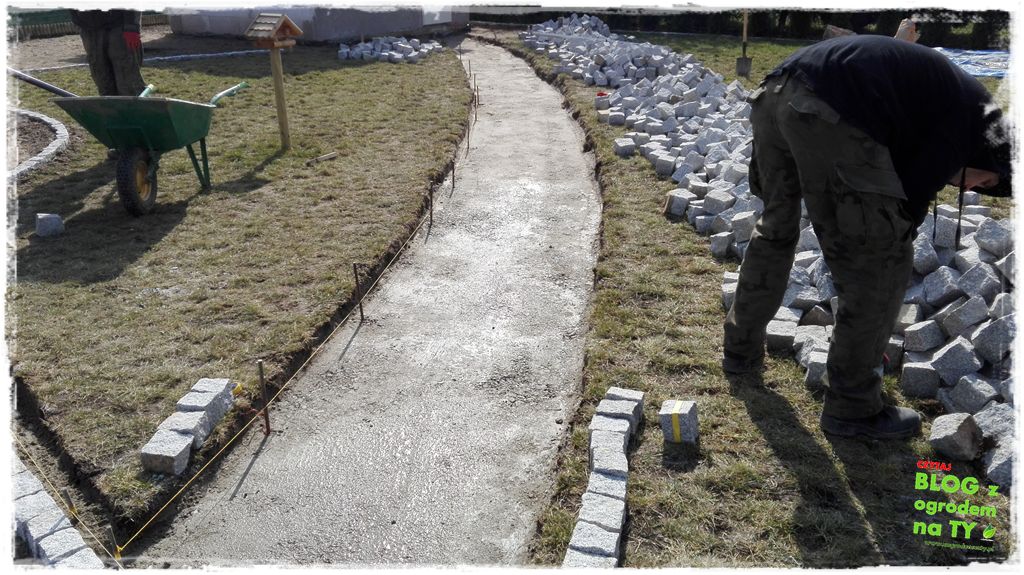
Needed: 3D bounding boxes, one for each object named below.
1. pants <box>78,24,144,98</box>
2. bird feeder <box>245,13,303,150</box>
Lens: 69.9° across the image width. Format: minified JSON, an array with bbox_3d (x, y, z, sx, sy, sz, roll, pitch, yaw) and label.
[{"bbox_3d":[-2.620,-1.366,4.908,0.420,0.970,0.300,-5,25,-10],"label":"pants"},{"bbox_3d":[-1.640,-1.438,5.184,0.270,0.940,0.320,22,33,39],"label":"bird feeder"}]

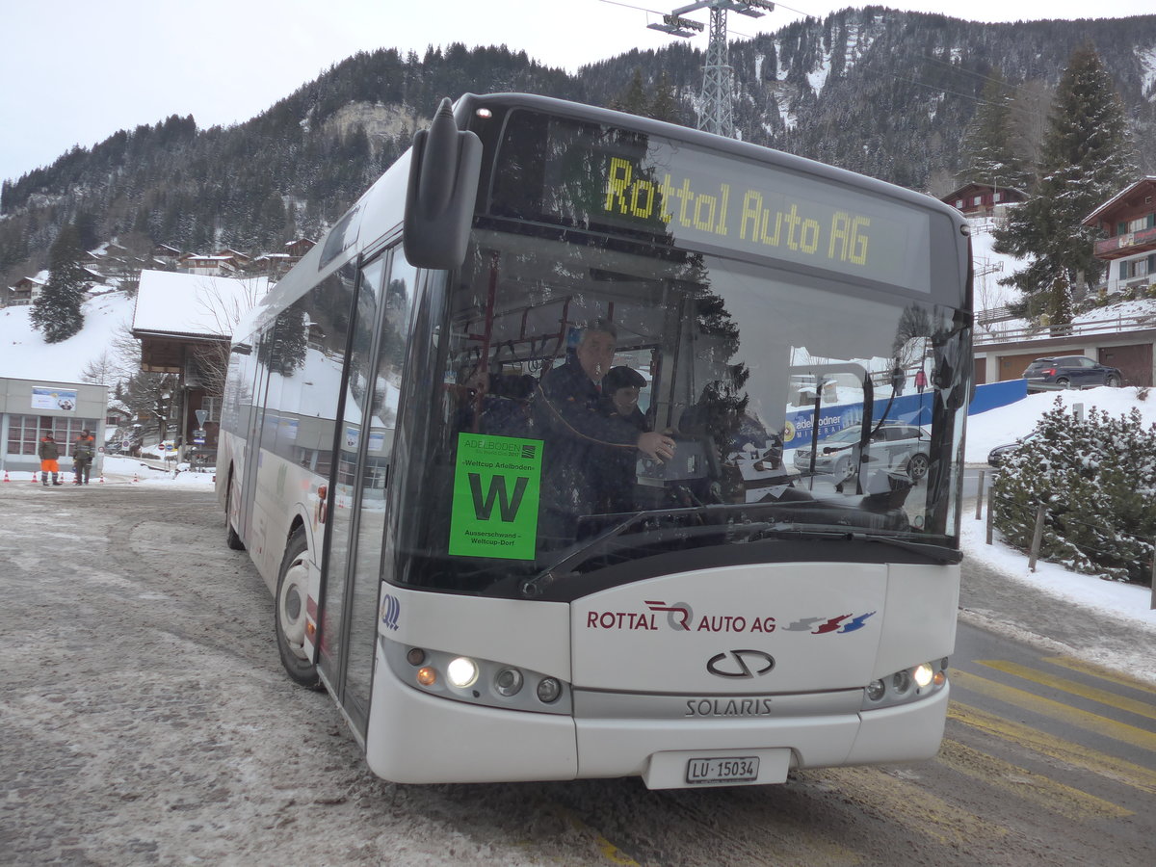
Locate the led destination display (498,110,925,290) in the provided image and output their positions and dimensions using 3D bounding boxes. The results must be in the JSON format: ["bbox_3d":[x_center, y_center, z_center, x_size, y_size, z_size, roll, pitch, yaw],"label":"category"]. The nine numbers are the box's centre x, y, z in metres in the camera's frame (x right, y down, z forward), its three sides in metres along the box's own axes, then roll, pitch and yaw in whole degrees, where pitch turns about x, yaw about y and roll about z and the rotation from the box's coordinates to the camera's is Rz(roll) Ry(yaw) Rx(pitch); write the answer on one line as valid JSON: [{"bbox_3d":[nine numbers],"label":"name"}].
[{"bbox_3d":[0.636,-0.864,3.764,1.890,0.380,0.090,6,-11,-23],"label":"led destination display"}]

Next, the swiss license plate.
[{"bbox_3d":[0.538,1.242,3.573,0.305,0.085,0.015,6,0,-23],"label":"swiss license plate"}]

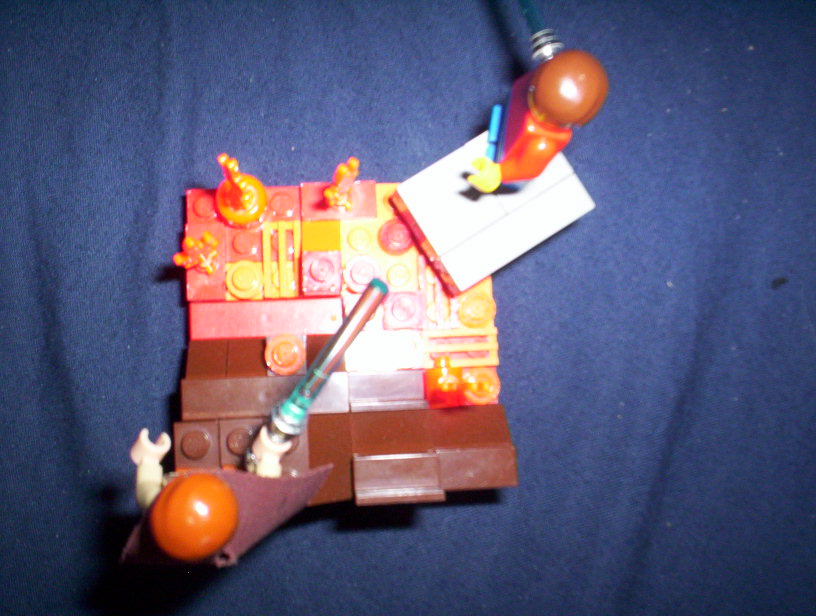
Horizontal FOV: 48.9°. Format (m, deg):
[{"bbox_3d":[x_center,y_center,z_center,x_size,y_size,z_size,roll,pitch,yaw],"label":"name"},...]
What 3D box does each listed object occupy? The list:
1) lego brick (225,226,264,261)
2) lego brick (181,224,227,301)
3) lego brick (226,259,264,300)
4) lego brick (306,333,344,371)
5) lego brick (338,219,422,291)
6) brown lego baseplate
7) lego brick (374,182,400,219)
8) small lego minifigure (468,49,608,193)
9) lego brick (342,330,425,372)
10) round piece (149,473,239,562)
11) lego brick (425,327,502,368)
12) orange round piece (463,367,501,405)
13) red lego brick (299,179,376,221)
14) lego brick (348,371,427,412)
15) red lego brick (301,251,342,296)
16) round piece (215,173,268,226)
[{"bbox_3d":[-0.034,-0.014,0.190,0.008,0.005,0.008,-2,86,-5],"label":"lego brick"},{"bbox_3d":[-0.042,-0.009,0.187,0.008,0.003,0.016,-2,85,-6],"label":"lego brick"},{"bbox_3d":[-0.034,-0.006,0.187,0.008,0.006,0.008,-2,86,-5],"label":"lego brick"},{"bbox_3d":[-0.017,0.009,0.186,0.008,0.007,0.008,-2,85,-5],"label":"lego brick"},{"bbox_3d":[-0.006,-0.011,0.193,0.016,0.006,0.016,-2,85,-5],"label":"lego brick"},{"bbox_3d":[-0.011,0.028,0.174,0.064,0.023,0.016,-2,85,-6],"label":"brown lego baseplate"},{"bbox_3d":[-0.003,-0.023,0.194,0.008,0.005,0.008,-2,86,-5],"label":"lego brick"},{"bbox_3d":[0.022,-0.033,0.162,0.018,0.042,0.024,9,84,-4],"label":"small lego minifigure"},{"bbox_3d":[-0.005,0.009,0.188,0.016,0.004,0.008,-2,85,-6],"label":"lego brick"},{"bbox_3d":[-0.031,0.030,0.129,0.013,0.011,0.013,1,85,-6],"label":"round piece"},{"bbox_3d":[0.011,0.009,0.189,0.016,0.004,0.008,-2,85,-6],"label":"lego brick"},{"bbox_3d":[0.015,0.016,0.189,0.008,0.005,0.008,0,85,-5],"label":"orange round piece"},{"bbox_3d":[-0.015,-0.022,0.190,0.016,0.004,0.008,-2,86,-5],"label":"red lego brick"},{"bbox_3d":[-0.004,0.017,0.186,0.016,0.008,0.008,-2,85,-6],"label":"lego brick"},{"bbox_3d":[-0.017,-0.007,0.182,0.008,0.011,0.008,-2,85,-5],"label":"red lego brick"},{"bbox_3d":[-0.034,-0.022,0.186,0.010,0.008,0.010,0,86,-5],"label":"round piece"}]

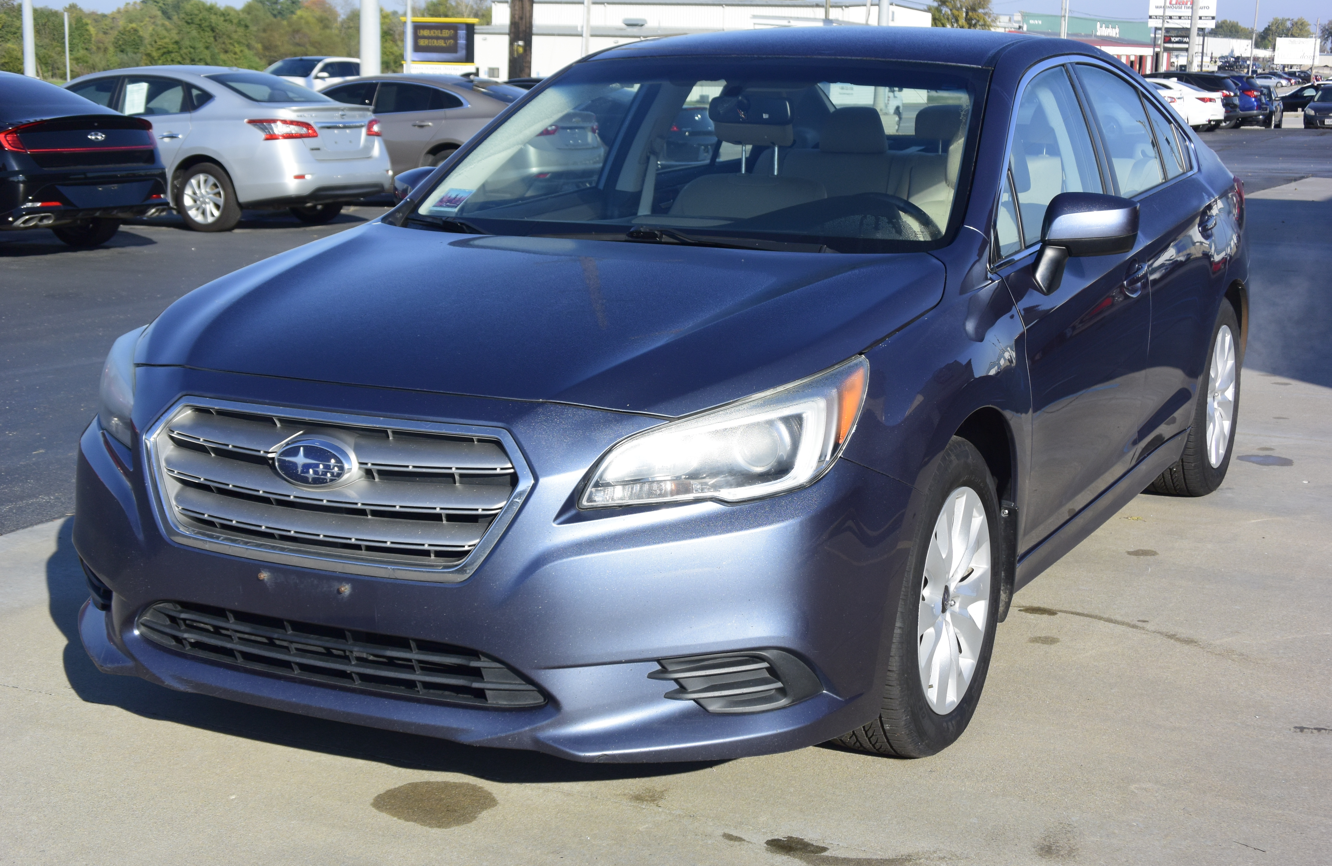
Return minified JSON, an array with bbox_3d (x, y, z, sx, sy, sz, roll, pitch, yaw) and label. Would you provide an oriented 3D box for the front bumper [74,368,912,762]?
[{"bbox_3d":[-0.486,0.178,3.578,1.820,0.605,0.680,6,12,26],"label":"front bumper"}]

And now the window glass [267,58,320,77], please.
[{"bbox_3d":[-9.293,-9.102,47.000,1.420,0.130,0.750,6,52,27],"label":"window glass"}]

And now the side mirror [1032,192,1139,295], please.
[{"bbox_3d":[0.931,-0.412,4.189,0.230,0.230,0.180,6,12,26],"label":"side mirror"}]

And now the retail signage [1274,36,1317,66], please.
[{"bbox_3d":[50.174,-30.331,150.000,3.500,2.200,0.300,3,11,12],"label":"retail signage"}]

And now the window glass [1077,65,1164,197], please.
[{"bbox_3d":[1.281,-0.849,5.266,0.070,0.370,0.700,-20,0,29],"label":"window glass"}]

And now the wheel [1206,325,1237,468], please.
[{"bbox_3d":[1.761,-0.127,6.315,0.190,0.470,0.470,6,12,26],"label":"wheel"}]

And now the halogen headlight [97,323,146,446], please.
[{"bbox_3d":[-1.072,-0.120,3.926,0.360,0.230,0.460,9,14,37],"label":"halogen headlight"}]

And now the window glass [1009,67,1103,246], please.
[{"bbox_3d":[0.922,-0.690,4.580,0.070,0.430,0.880,-20,0,29],"label":"window glass"}]

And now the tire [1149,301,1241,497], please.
[{"bbox_3d":[1.756,-0.127,6.317,0.230,0.675,0.675,6,12,26],"label":"tire"}]

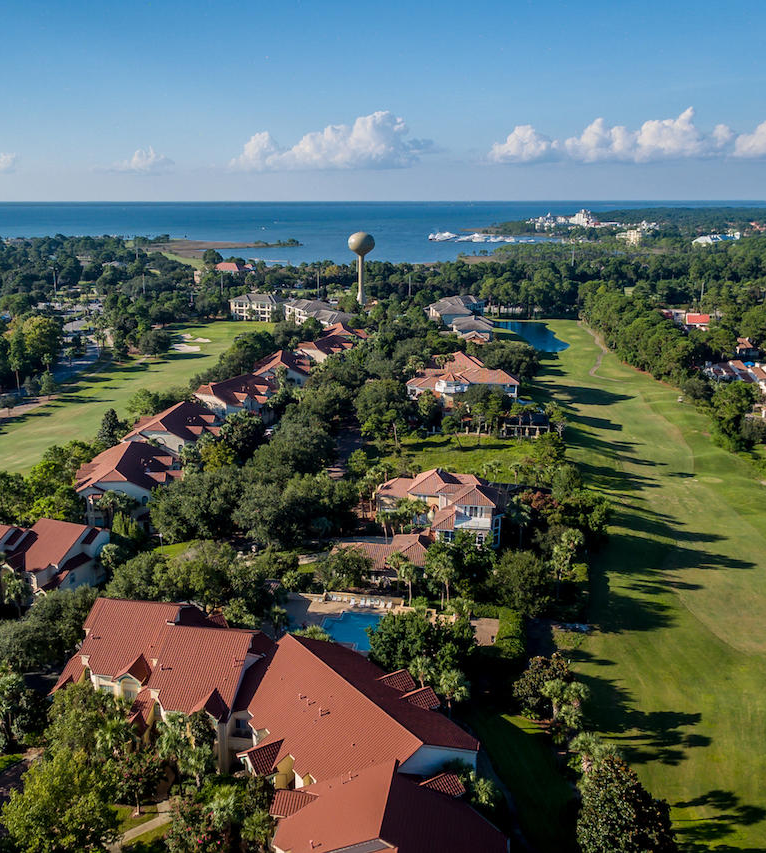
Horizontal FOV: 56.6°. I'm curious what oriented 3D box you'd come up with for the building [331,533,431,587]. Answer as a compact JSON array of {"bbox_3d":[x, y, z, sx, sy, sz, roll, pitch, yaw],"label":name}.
[{"bbox_3d":[0.000,19.460,107.130,16.500,6.000,10.500,1,18,4],"label":"building"}]

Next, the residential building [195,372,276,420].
[{"bbox_3d":[-37.310,-6.590,180.500,15.500,10.400,18.500,9,20,27],"label":"residential building"}]

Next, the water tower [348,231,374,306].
[{"bbox_3d":[-12.100,-83.570,378.470,14.200,38.000,14.200,0,18,0],"label":"water tower"}]

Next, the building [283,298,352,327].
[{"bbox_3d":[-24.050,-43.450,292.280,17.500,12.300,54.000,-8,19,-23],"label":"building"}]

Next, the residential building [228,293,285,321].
[{"bbox_3d":[-57.200,-56.190,335.230,24.000,12.000,14.500,8,19,22],"label":"residential building"}]

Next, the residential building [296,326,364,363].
[{"bbox_3d":[-17.430,-23.900,234.390,16.500,10.400,20.000,8,19,23],"label":"residential building"}]

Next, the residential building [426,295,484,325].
[{"bbox_3d":[33.140,-52.490,322.380,31.000,11.000,30.000,-7,19,-20],"label":"residential building"}]

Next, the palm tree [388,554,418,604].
[{"bbox_3d":[3.030,21.590,97.550,3.300,7.300,3.300,0,18,0],"label":"palm tree"}]

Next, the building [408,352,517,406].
[{"bbox_3d":[21.280,-13.610,202.000,30.000,10.500,30.000,1,18,4],"label":"building"}]

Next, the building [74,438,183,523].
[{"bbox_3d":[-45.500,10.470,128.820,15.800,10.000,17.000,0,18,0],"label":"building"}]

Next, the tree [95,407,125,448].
[{"bbox_3d":[-60.400,1.330,156.240,6.200,10.800,6.200,0,18,0],"label":"tree"}]

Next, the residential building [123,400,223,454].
[{"bbox_3d":[-44.200,1.630,154.880,16.000,10.400,19.000,1,18,4],"label":"residential building"}]

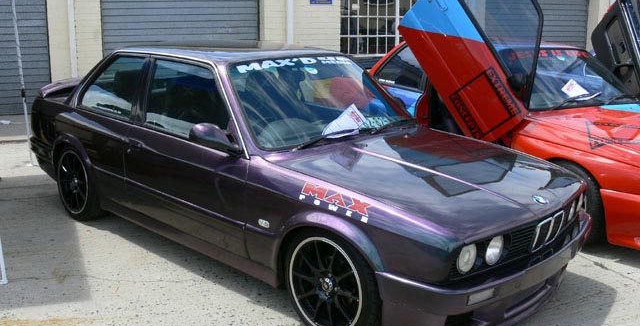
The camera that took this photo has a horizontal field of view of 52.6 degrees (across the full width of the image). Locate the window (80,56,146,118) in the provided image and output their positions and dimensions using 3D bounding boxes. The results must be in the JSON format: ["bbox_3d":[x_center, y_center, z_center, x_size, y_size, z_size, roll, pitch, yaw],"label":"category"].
[{"bbox_3d":[-1.397,-0.537,4.351,0.730,0.400,0.060,13,-2,43],"label":"window"}]

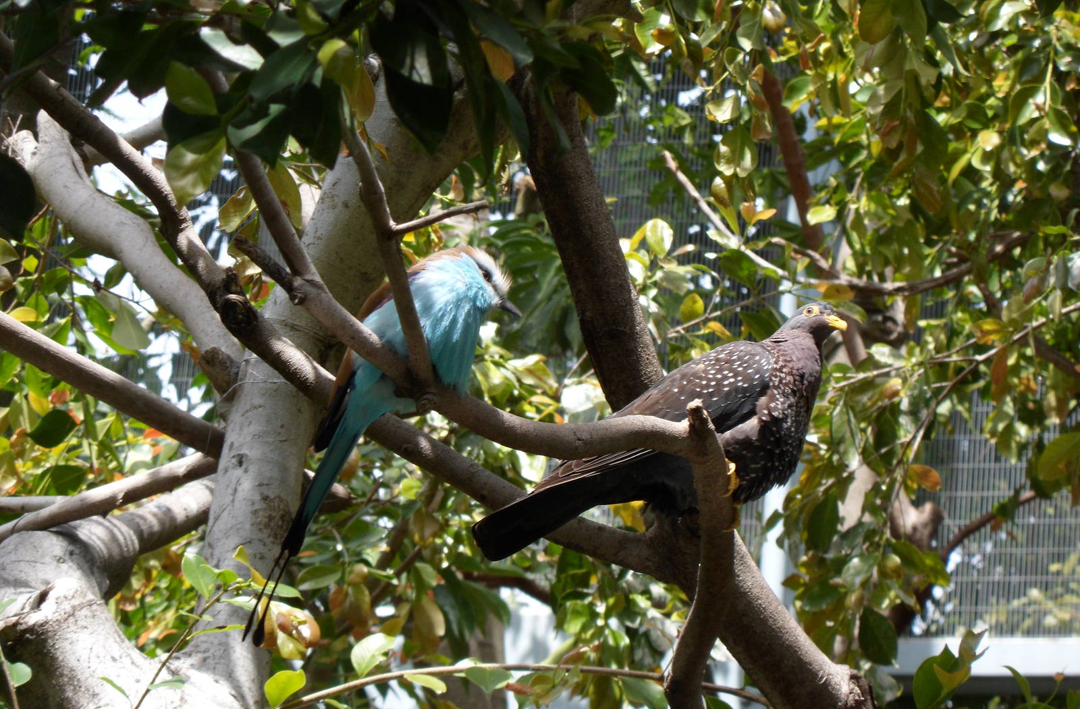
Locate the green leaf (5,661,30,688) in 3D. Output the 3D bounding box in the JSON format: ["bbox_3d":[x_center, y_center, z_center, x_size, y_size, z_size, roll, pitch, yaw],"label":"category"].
[{"bbox_3d":[-0.445,0.272,7.181,0.022,0.025,0.011,35,-17,5],"label":"green leaf"}]

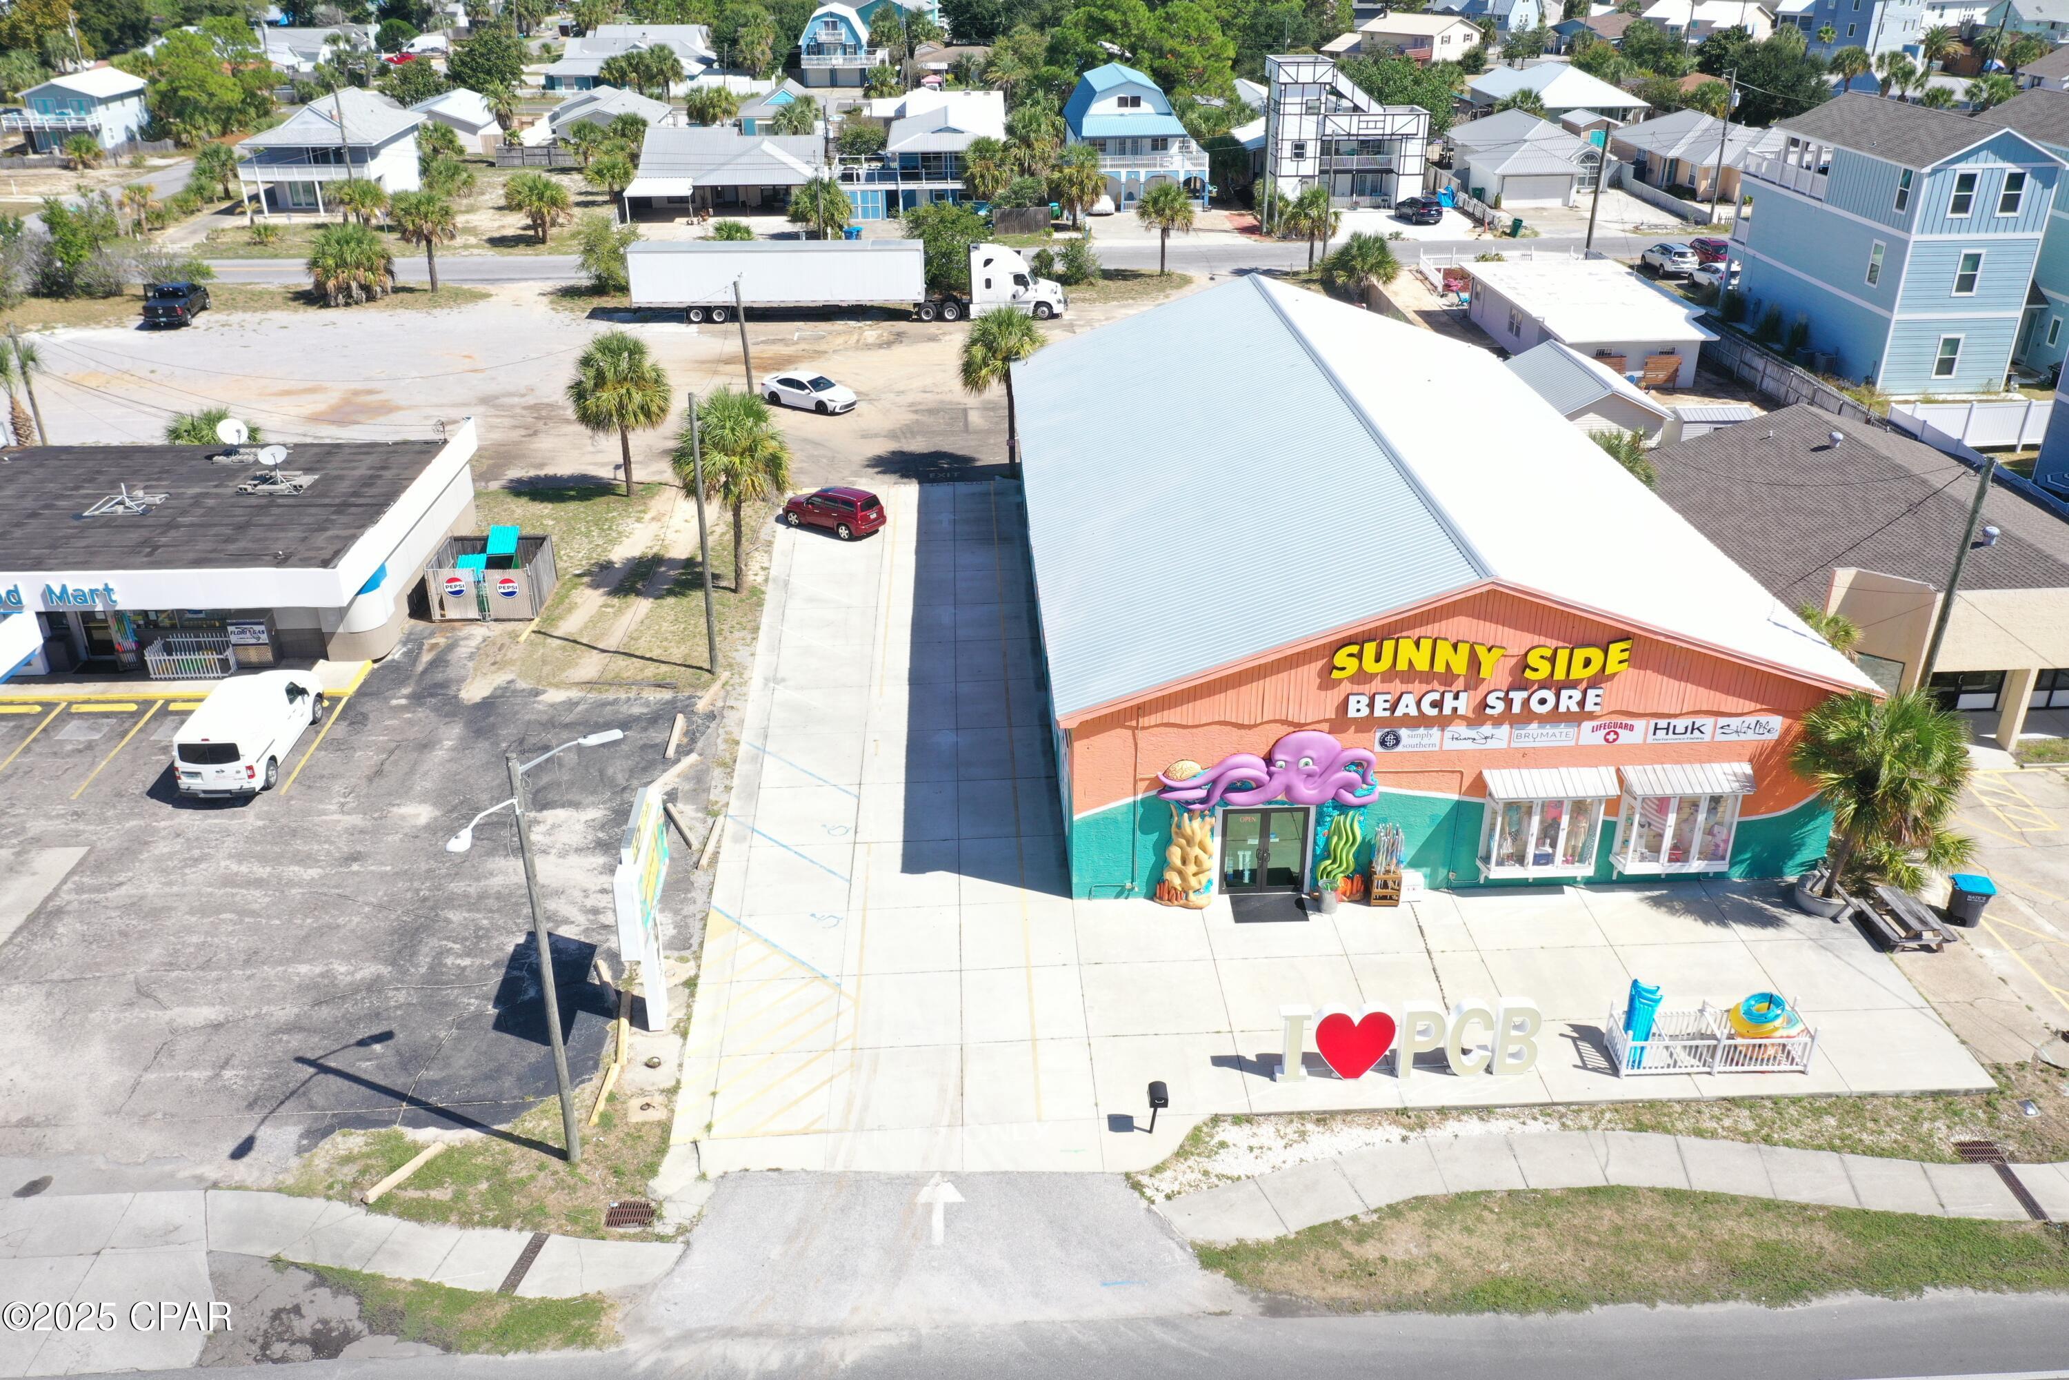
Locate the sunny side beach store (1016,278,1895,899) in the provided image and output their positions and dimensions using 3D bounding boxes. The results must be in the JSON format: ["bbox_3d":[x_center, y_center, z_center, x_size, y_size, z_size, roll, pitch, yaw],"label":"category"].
[{"bbox_3d":[9.268,-5.356,50.304,19.100,8.300,29.669,-2,27,-2],"label":"sunny side beach store"}]

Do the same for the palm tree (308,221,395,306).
[{"bbox_3d":[-39.558,-24.910,93.548,5.060,4.470,4.650,-2,27,-2],"label":"palm tree"}]

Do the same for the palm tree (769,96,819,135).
[{"bbox_3d":[-21.938,-51.859,147.639,4.160,4.870,4.160,-1,27,-2],"label":"palm tree"}]

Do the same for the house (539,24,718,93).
[{"bbox_3d":[-47.300,-75.966,194.016,17.500,5.800,26.000,0,27,0],"label":"house"}]

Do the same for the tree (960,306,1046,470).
[{"bbox_3d":[-1.142,-12.022,64.684,3.700,6.700,3.700,-2,27,-2],"label":"tree"}]

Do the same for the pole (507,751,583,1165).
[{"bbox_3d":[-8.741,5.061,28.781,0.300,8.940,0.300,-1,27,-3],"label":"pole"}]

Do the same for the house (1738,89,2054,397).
[{"bbox_3d":[42.290,-23.314,81.051,6.800,11.600,18.000,-2,27,-2],"label":"house"}]

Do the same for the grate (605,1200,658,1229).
[{"bbox_3d":[-7.479,9.723,29.789,0.920,0.060,0.680,-2,27,-2],"label":"grate"}]

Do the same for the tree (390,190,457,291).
[{"bbox_3d":[-35.784,-26.339,94.714,3.800,5.850,3.800,-2,27,-2],"label":"tree"}]

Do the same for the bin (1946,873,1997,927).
[{"bbox_3d":[21.843,4.986,37.596,0.800,1.080,0.680,3,27,7],"label":"bin"}]

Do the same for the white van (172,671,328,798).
[{"bbox_3d":[-21.941,0.957,45.048,2.050,2.150,6.100,-2,27,-3],"label":"white van"}]

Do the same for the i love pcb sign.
[{"bbox_3d":[7.539,7.093,32.548,5.260,1.680,0.360,-1,27,-2],"label":"i love pcb sign"}]

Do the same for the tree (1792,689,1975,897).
[{"bbox_3d":[19.292,2.476,36.918,4.040,5.310,3.920,-2,27,-2],"label":"tree"}]

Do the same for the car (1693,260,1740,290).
[{"bbox_3d":[41.040,-24.610,96.544,1.830,1.450,4.600,-3,27,-6],"label":"car"}]

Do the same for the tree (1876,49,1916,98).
[{"bbox_3d":[87.514,-62.014,163.798,4.100,5.550,4.100,-2,27,-2],"label":"tree"}]

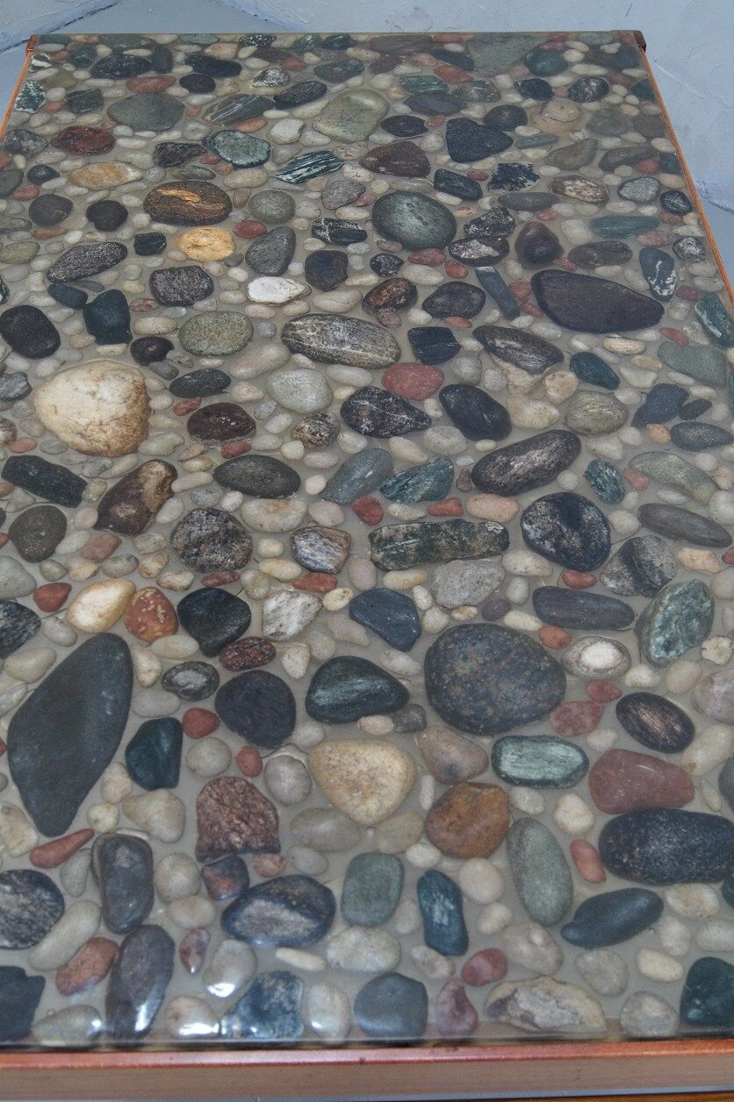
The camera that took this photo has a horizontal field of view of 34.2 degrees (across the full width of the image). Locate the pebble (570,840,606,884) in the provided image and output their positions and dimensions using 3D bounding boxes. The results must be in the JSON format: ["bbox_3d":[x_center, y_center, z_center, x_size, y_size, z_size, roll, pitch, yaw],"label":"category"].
[{"bbox_3d":[0.150,0.211,0.811,0.016,0.011,0.034,-10,50,-9],"label":"pebble"}]

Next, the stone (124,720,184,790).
[{"bbox_3d":[-0.139,0.134,0.787,0.038,0.021,0.057,-1,48,-2],"label":"stone"}]

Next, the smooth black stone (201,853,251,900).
[{"bbox_3d":[-0.088,0.204,0.747,0.029,0.017,0.030,-20,53,-17],"label":"smooth black stone"}]

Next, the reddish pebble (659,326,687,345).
[{"bbox_3d":[0.279,-0.196,1.082,0.029,0.010,0.015,34,56,27],"label":"reddish pebble"}]

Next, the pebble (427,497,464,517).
[{"bbox_3d":[0.061,-0.033,0.928,0.028,0.012,0.018,-7,50,-7],"label":"pebble"}]

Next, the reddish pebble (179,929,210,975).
[{"bbox_3d":[-0.100,0.232,0.692,0.016,0.010,0.026,2,48,2],"label":"reddish pebble"}]

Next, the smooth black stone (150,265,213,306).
[{"bbox_3d":[-0.194,-0.278,1.250,0.067,0.032,0.062,-3,49,-3],"label":"smooth black stone"}]

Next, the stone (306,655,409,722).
[{"bbox_3d":[-0.009,0.097,0.826,0.071,0.028,0.052,-1,48,-1],"label":"stone"}]

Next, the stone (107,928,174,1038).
[{"bbox_3d":[-0.134,0.254,0.704,0.036,0.021,0.072,7,50,6],"label":"stone"}]

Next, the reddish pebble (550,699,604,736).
[{"bbox_3d":[0.158,0.125,0.889,0.041,0.015,0.030,-1,49,-1],"label":"reddish pebble"}]

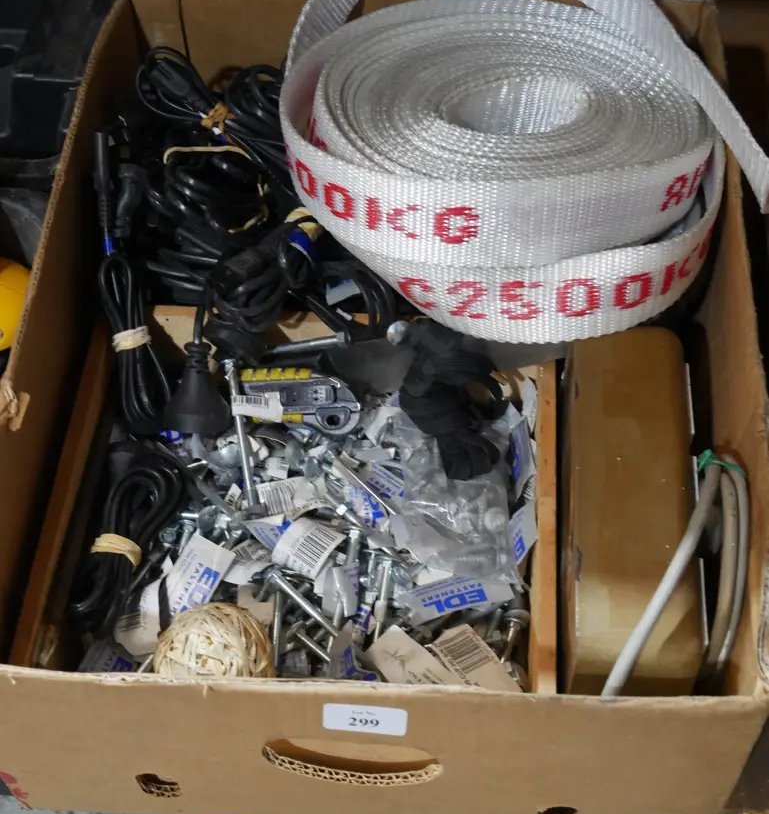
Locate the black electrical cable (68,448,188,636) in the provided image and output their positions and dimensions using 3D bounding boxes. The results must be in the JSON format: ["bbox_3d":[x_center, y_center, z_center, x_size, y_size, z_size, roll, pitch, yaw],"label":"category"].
[{"bbox_3d":[-0.154,0.078,0.877,0.050,0.032,0.108,9,63,8],"label":"black electrical cable"}]

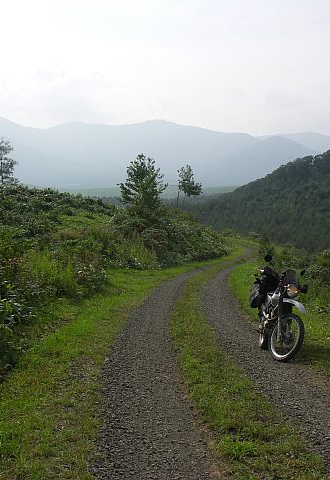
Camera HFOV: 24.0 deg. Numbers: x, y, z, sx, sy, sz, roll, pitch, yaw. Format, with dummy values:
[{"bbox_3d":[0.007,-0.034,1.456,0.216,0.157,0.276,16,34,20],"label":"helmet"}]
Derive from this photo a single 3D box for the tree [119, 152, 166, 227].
[{"bbox_3d":[-1.024,-2.335,37.000,2.220,3.670,2.040,0,4,0],"label":"tree"}]

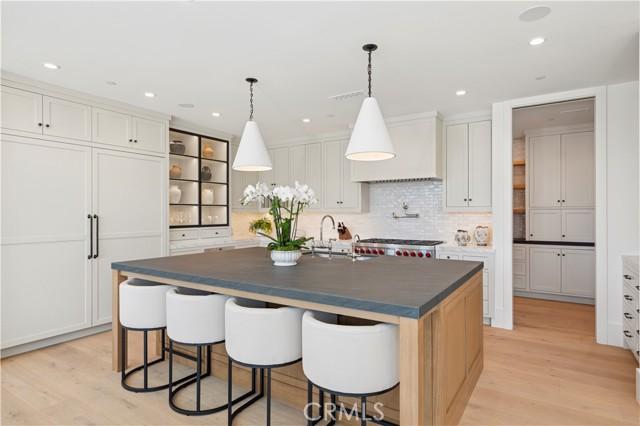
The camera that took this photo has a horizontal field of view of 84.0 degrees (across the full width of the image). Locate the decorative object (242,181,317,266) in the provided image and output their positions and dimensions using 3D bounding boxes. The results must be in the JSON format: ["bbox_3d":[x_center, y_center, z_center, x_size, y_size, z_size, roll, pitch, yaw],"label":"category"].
[{"bbox_3d":[-0.350,0.077,3.060,0.620,0.725,0.500,0,0,-6],"label":"decorative object"}]

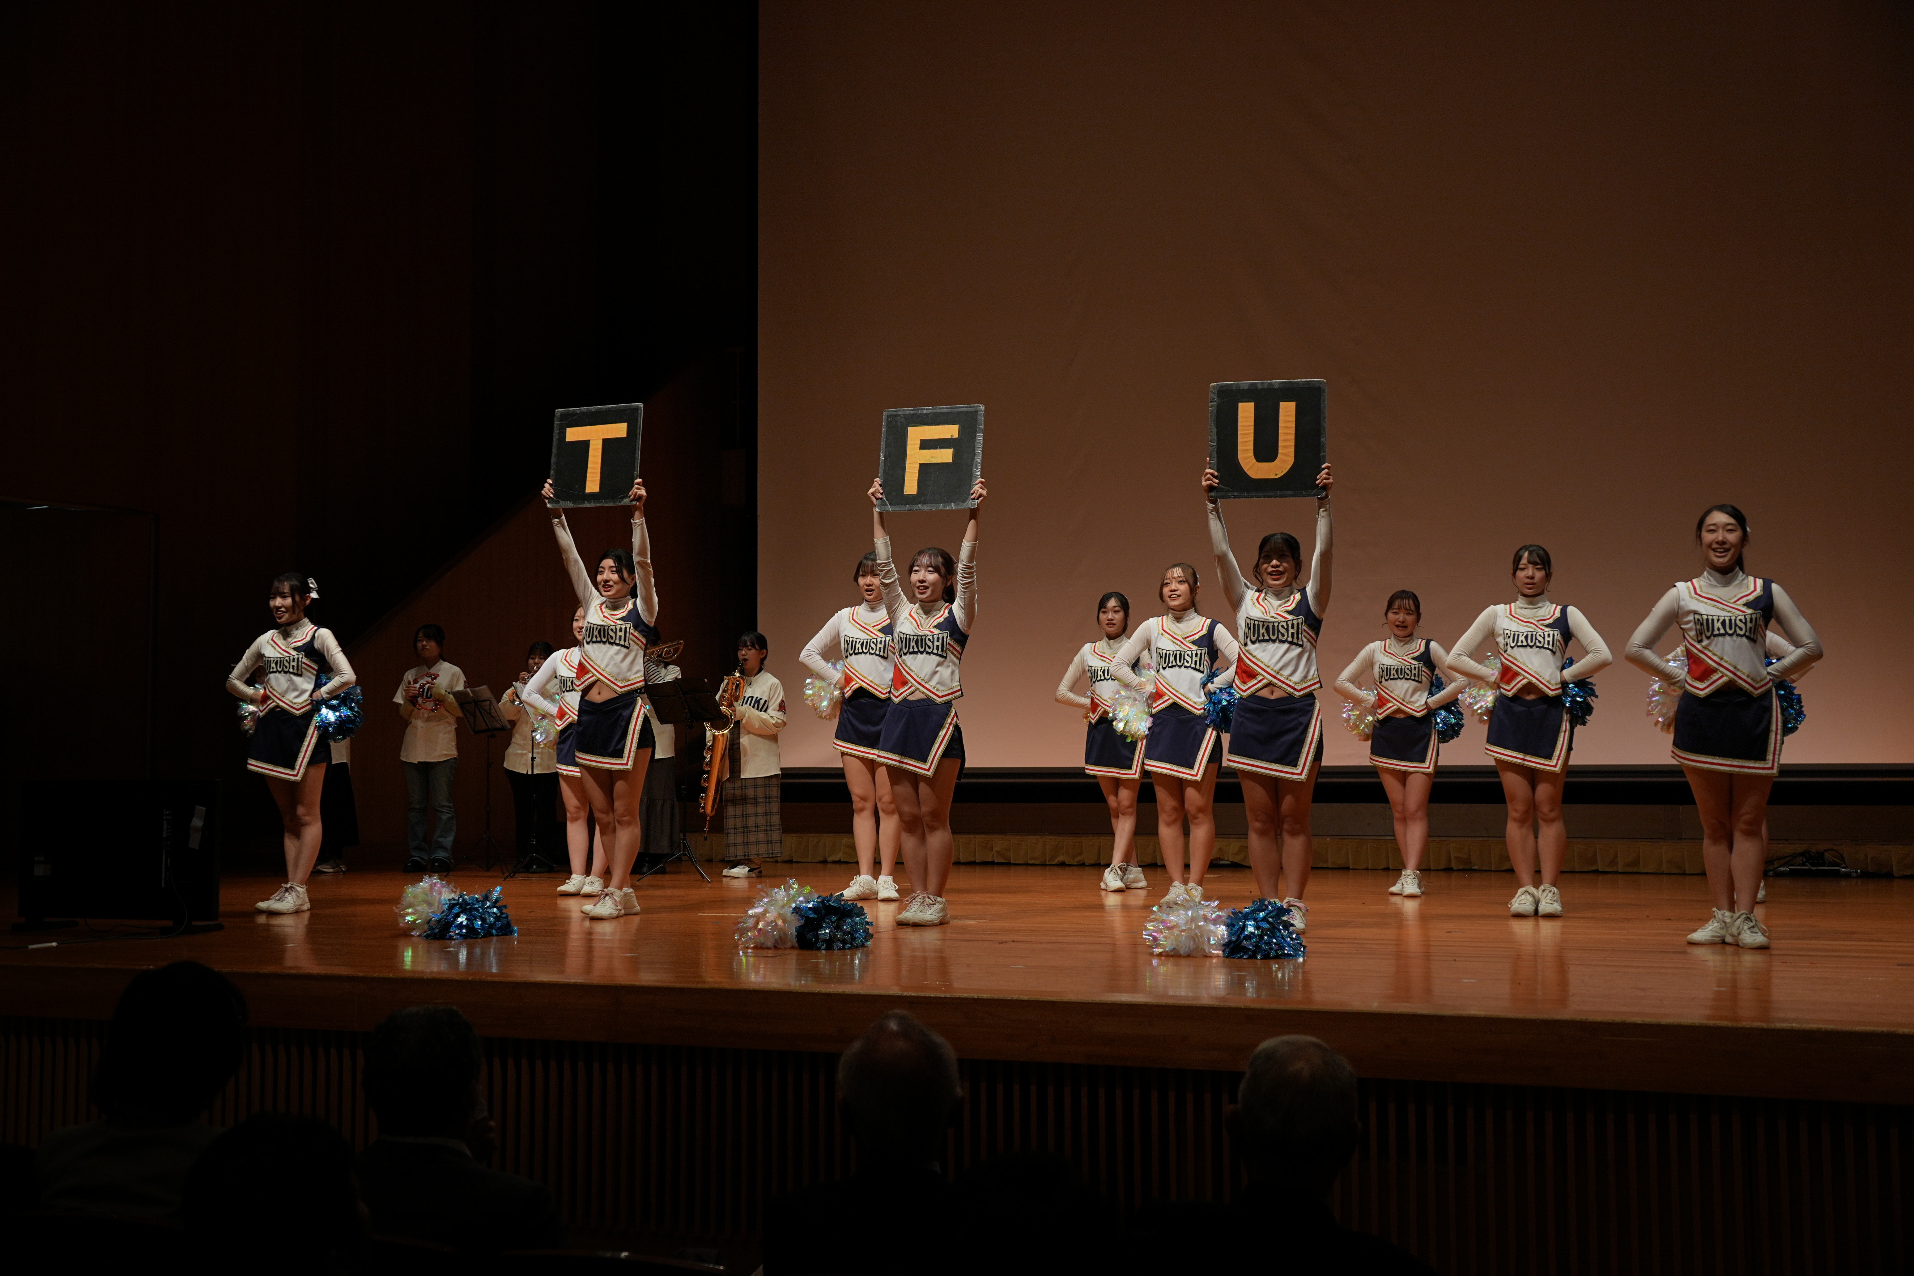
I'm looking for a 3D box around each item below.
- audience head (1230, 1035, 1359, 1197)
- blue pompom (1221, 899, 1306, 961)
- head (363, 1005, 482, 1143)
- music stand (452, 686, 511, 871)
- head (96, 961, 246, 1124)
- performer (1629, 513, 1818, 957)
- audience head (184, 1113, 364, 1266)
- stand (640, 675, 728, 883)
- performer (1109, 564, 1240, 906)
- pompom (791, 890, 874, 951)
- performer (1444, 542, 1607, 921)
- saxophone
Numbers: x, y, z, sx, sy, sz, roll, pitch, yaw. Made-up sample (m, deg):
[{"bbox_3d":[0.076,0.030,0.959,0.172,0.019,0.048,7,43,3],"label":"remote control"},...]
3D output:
[{"bbox_3d":[0.498,0.703,3.050,0.185,0.235,0.215,-1,-4,16],"label":"audience head"},{"bbox_3d":[1.039,0.963,7.036,0.290,0.210,0.280,-1,-4,8],"label":"blue pompom"},{"bbox_3d":[-0.815,0.682,3.162,0.165,0.235,0.200,-2,-4,24],"label":"head"},{"bbox_3d":[-3.129,0.932,13.597,0.450,1.214,0.460,4,-6,-45],"label":"music stand"},{"bbox_3d":[-1.213,0.626,3.200,0.210,0.245,0.230,-2,-4,27],"label":"head"},{"bbox_3d":[2.803,0.303,7.648,0.730,1.600,0.380,-2,-4,19],"label":"performer"},{"bbox_3d":[-0.760,0.648,2.292,0.180,0.235,0.215,-2,-4,25],"label":"audience head"},{"bbox_3d":[-1.690,0.875,12.795,0.480,1.206,0.450,-3,-5,31],"label":"stand"},{"bbox_3d":[1.059,0.462,10.106,0.650,1.647,0.380,-1,-4,18],"label":"performer"},{"bbox_3d":[-0.452,1.025,7.500,0.290,0.200,0.280,0,-4,0],"label":"pompom"},{"bbox_3d":[2.561,0.399,9.303,0.740,1.640,0.380,-1,-4,17],"label":"performer"},{"bbox_3d":[-1.467,0.684,12.996,0.270,1.030,0.380,9,-4,18],"label":"saxophone"}]

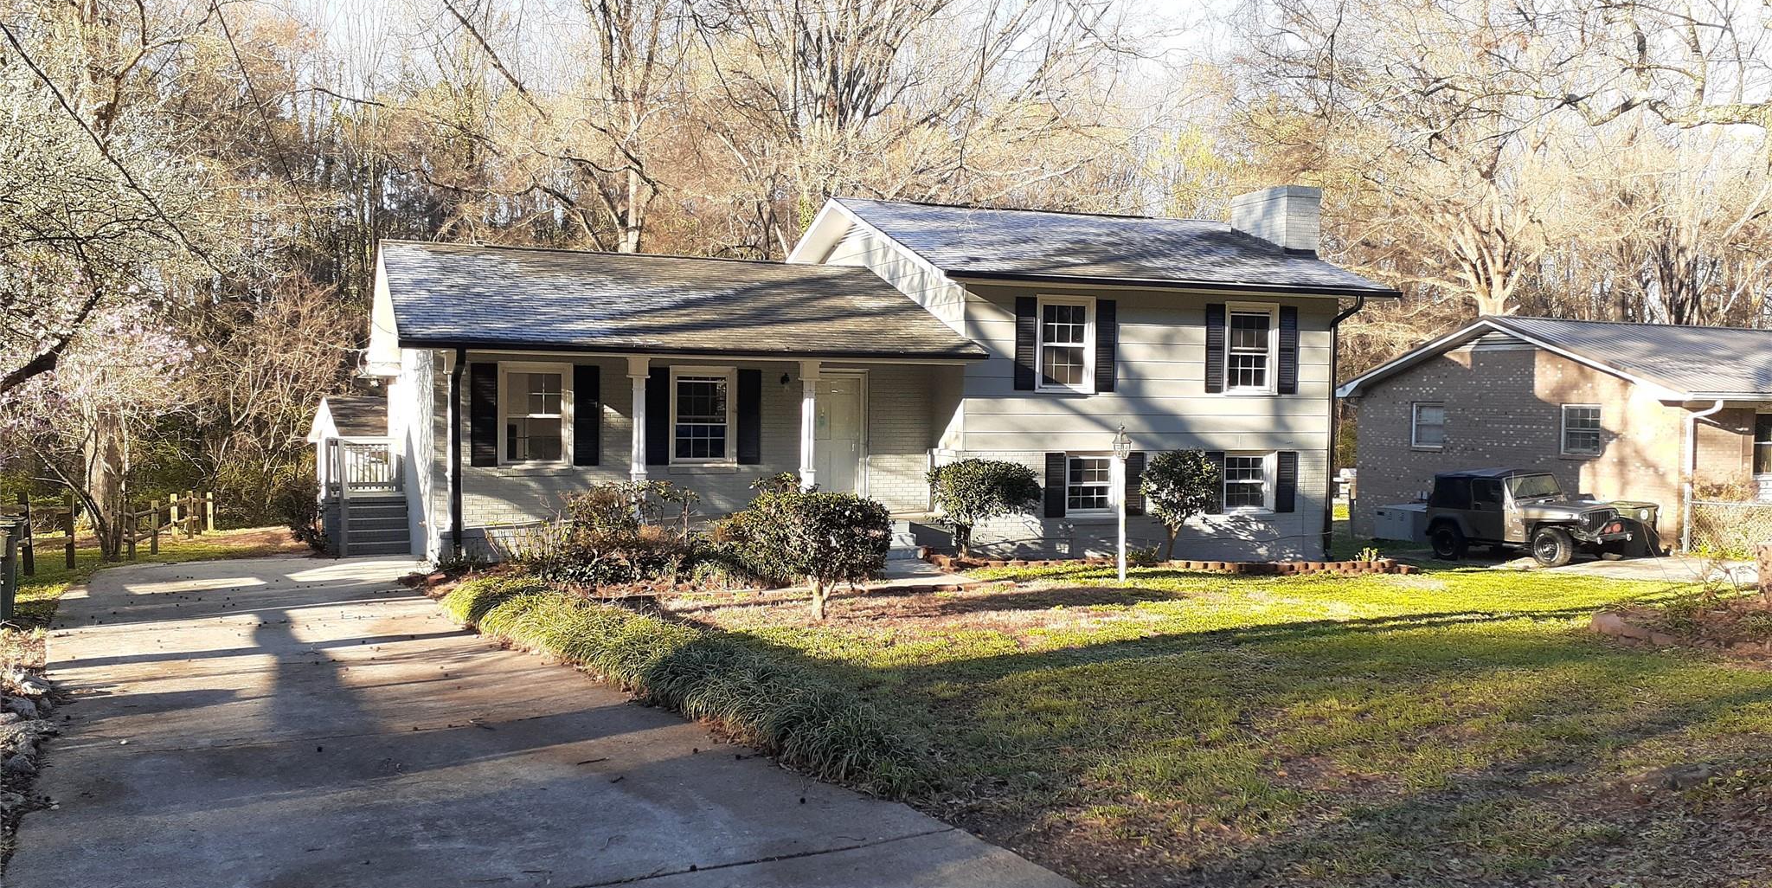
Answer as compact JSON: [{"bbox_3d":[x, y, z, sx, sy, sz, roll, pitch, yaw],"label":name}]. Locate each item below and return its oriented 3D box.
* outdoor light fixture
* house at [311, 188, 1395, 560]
[{"bbox_3d":[3.164,0.793,18.354,0.225,2.119,0.225,0,3,-22],"label":"outdoor light fixture"},{"bbox_3d":[-0.484,-1.419,23.412,16.200,6.400,9.400,0,3,-22],"label":"house"}]

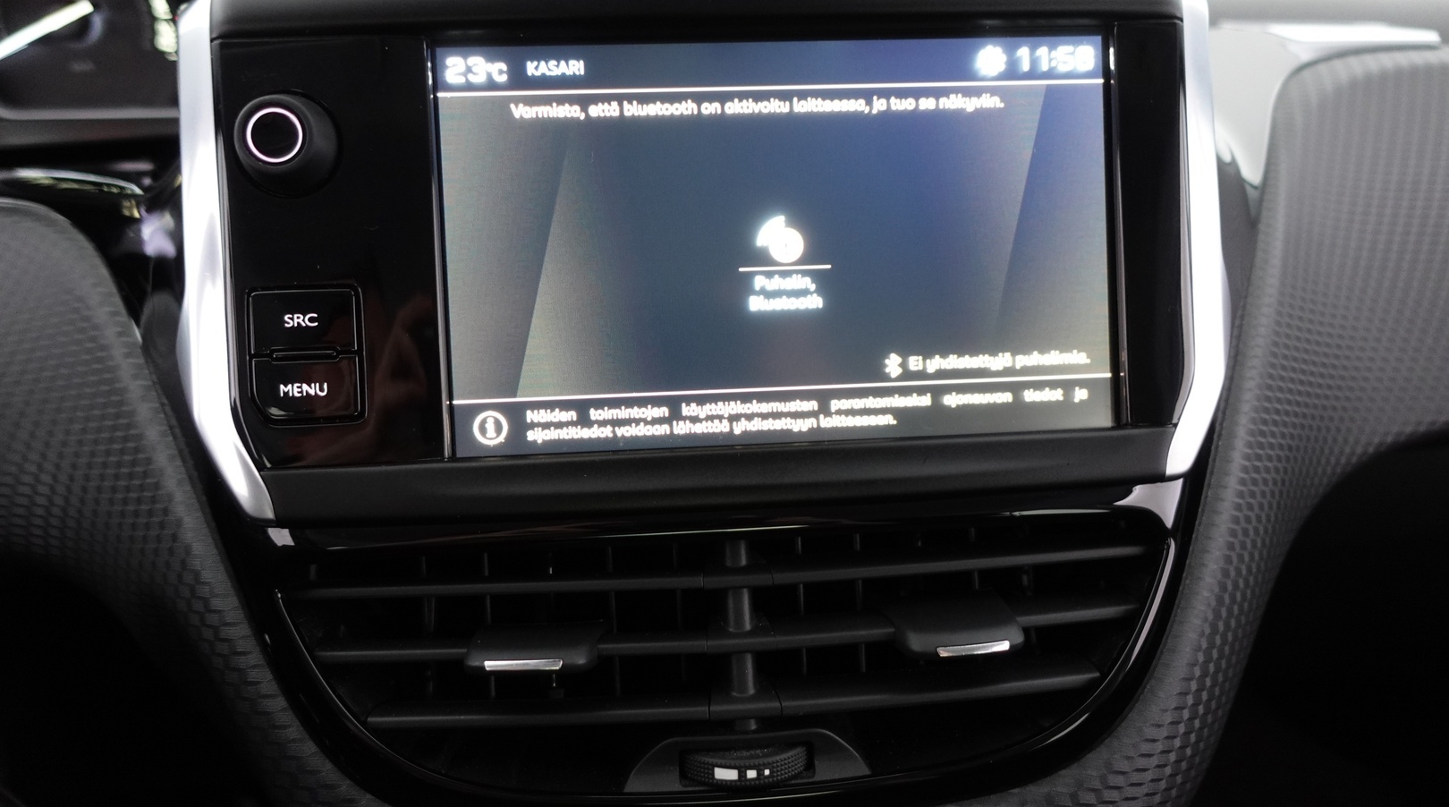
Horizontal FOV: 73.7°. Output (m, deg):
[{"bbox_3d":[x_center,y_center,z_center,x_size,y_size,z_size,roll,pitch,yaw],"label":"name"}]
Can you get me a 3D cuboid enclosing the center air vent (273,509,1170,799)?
[{"bbox_3d":[0.004,0.056,0.227,0.203,0.064,0.034,-3,1,-4],"label":"center air vent"}]

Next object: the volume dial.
[{"bbox_3d":[-0.096,-0.057,0.209,0.023,0.023,0.011,-3,1,-4],"label":"volume dial"}]

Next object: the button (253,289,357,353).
[{"bbox_3d":[-0.093,-0.018,0.214,0.022,0.014,0.004,-3,1,-4],"label":"button"}]

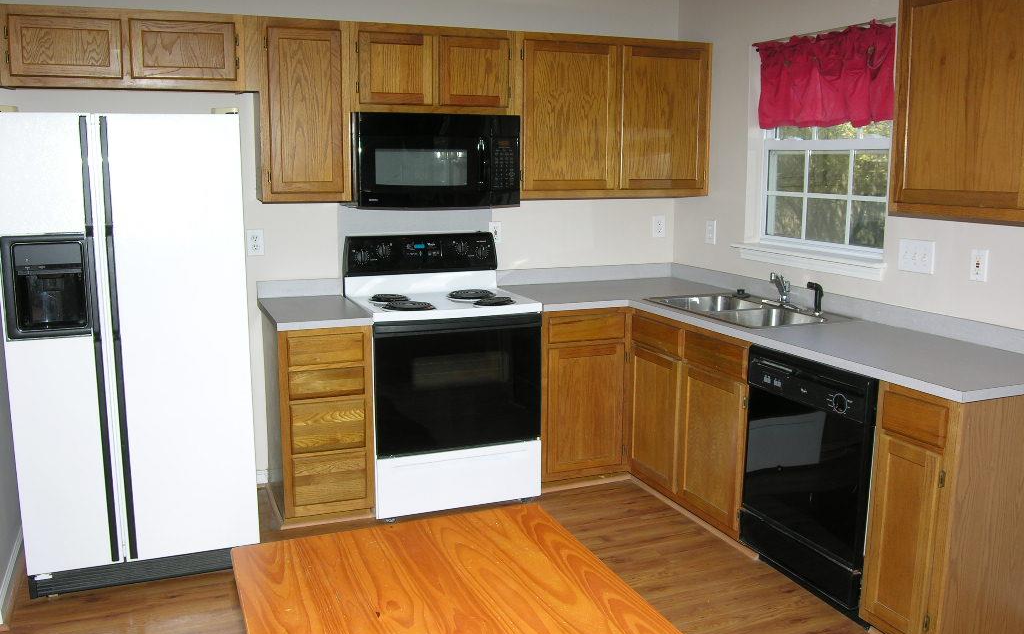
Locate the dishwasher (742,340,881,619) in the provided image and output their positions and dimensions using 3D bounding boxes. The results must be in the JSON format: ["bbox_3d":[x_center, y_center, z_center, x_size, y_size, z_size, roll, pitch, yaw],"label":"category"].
[{"bbox_3d":[1.276,0.546,3.216,0.620,0.855,0.603,-4,11,-23],"label":"dishwasher"}]

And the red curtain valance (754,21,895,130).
[{"bbox_3d":[1.312,-1.010,3.777,0.075,0.388,0.860,-4,11,-23],"label":"red curtain valance"}]

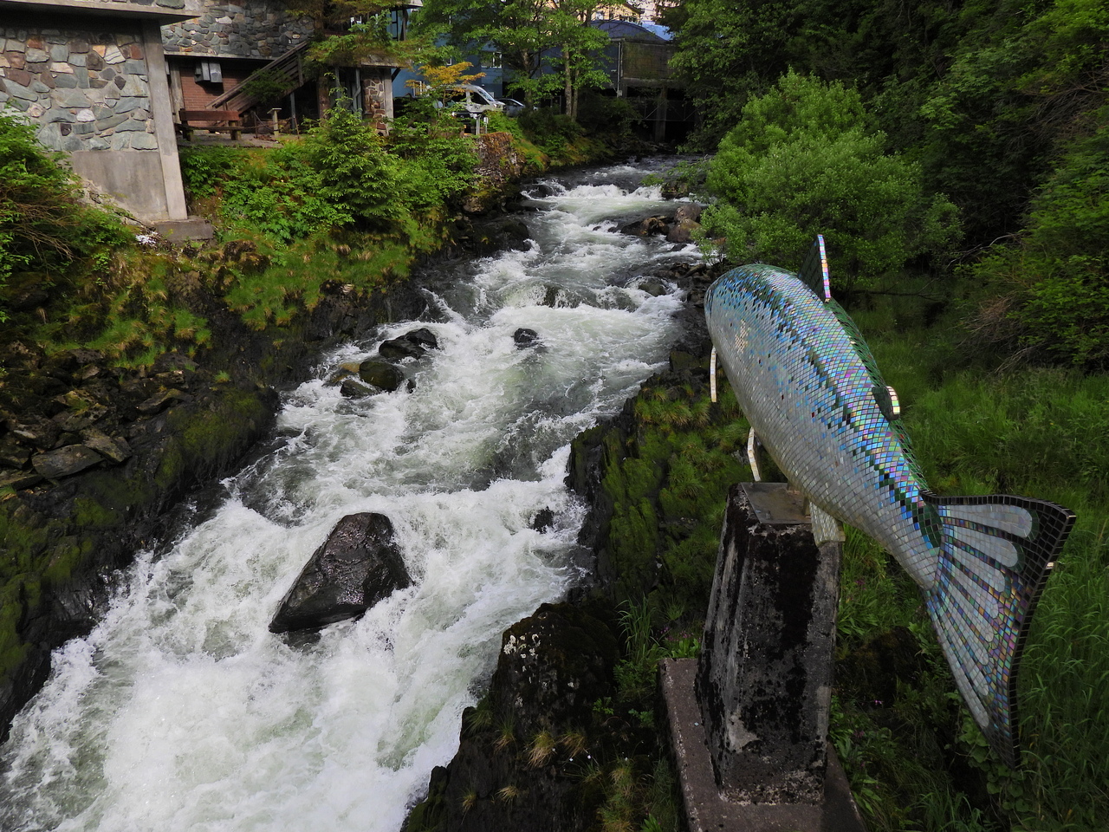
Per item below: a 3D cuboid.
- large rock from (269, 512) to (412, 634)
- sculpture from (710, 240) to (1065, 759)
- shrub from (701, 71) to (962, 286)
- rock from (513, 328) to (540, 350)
[{"bbox_3d":[-2.190,1.500,7.840,1.320,0.950,0.980,-5,18,-17],"label":"large rock"},{"bbox_3d":[0.972,-0.235,3.184,0.560,0.970,3.580,1,18,2],"label":"sculpture"},{"bbox_3d":[6.660,-5.700,18.500,5.800,5.100,5.400,0,17,0],"label":"shrub"},{"bbox_3d":[-0.570,-1.550,15.560,0.530,0.380,0.500,0,17,0],"label":"rock"}]

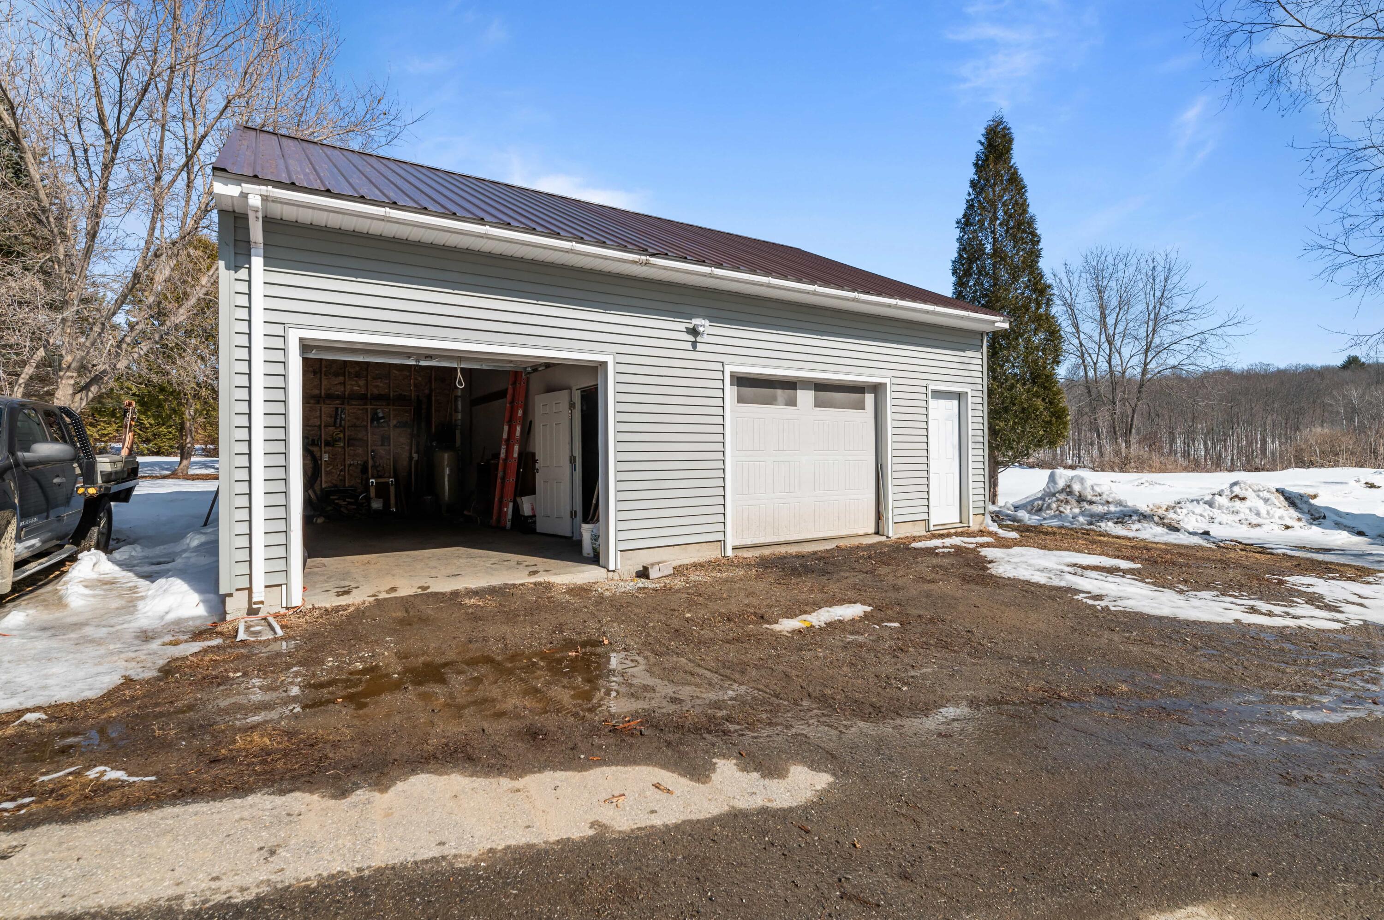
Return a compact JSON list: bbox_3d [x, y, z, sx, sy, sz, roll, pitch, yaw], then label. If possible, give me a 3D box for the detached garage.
[{"bbox_3d":[-1.800,-1.665,11.149,9.885,5.562,9.360,-1,1,-34],"label":"detached garage"}]

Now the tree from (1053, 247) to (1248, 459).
[{"bbox_3d":[27.800,-6.321,40.000,9.607,13.503,9.607,0,1,35],"label":"tree"}]

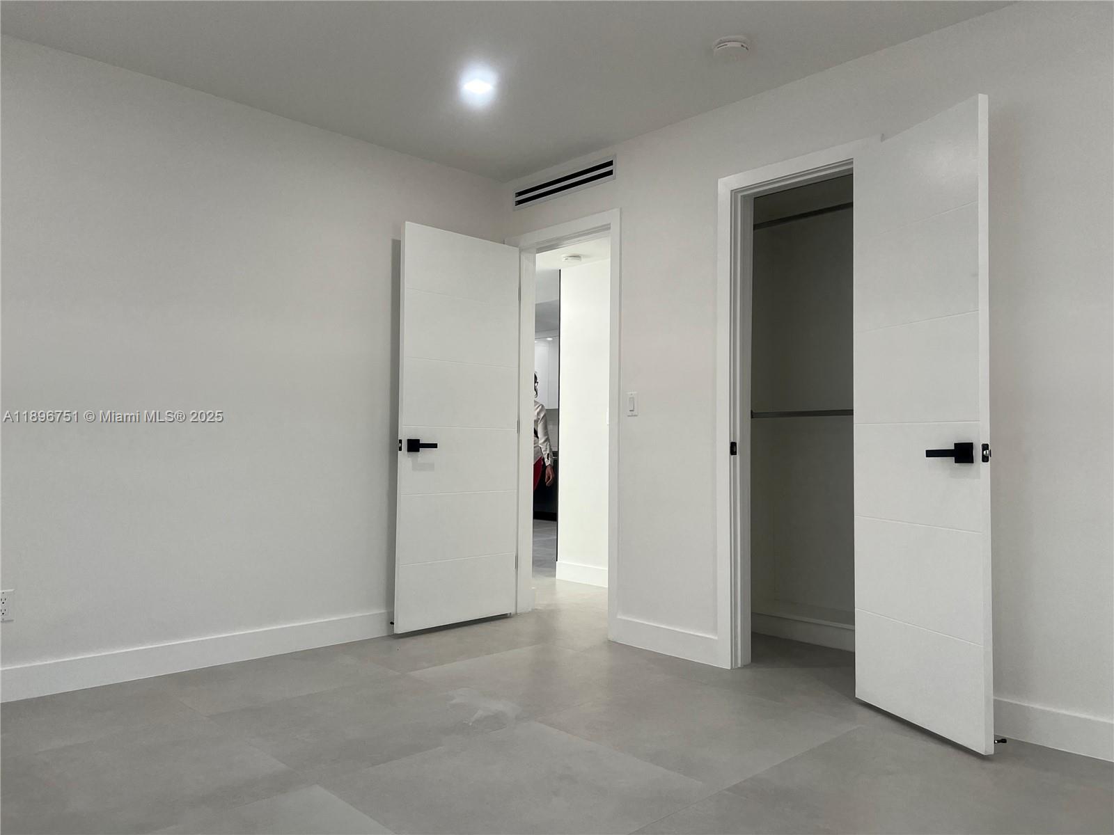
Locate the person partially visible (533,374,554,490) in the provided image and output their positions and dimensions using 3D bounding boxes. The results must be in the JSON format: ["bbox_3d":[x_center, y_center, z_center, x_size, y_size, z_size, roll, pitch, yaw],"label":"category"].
[{"bbox_3d":[-0.283,0.397,7.846,0.520,1.660,0.320,1,-2,-2],"label":"person partially visible"}]

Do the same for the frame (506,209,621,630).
[{"bbox_3d":[0.047,0.040,4.443,0.130,2.123,0.893,3,-3,-43],"label":"frame"}]

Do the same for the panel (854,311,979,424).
[{"bbox_3d":[1.230,-0.151,2.866,0.038,0.340,0.602,1,-2,-18],"label":"panel"}]

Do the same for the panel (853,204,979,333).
[{"bbox_3d":[1.233,-0.493,2.880,0.038,0.344,0.602,1,-2,-18],"label":"panel"}]

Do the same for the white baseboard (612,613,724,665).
[{"bbox_3d":[0.500,1.022,3.828,0.017,0.121,0.583,3,-3,-43],"label":"white baseboard"}]

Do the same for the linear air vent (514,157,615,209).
[{"bbox_3d":[0.035,-1.232,4.444,0.030,0.123,0.785,3,-3,-43],"label":"linear air vent"}]

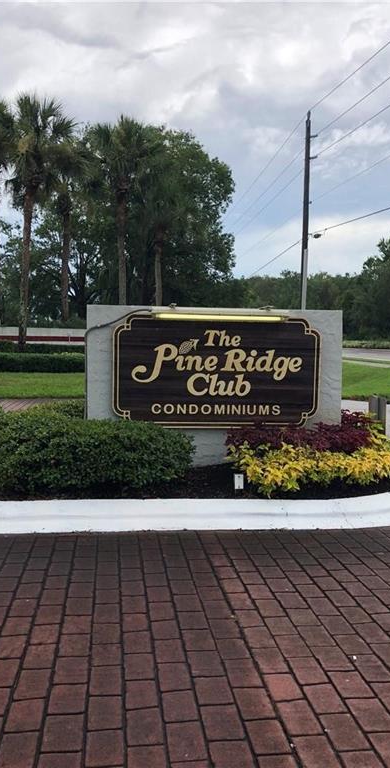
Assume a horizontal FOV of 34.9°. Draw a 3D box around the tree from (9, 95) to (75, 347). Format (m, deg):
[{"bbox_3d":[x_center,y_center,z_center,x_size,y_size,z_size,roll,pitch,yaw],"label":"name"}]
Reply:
[{"bbox_3d":[-6.716,-6.548,27.500,3.000,12.130,3.000,0,3,-6],"label":"tree"}]

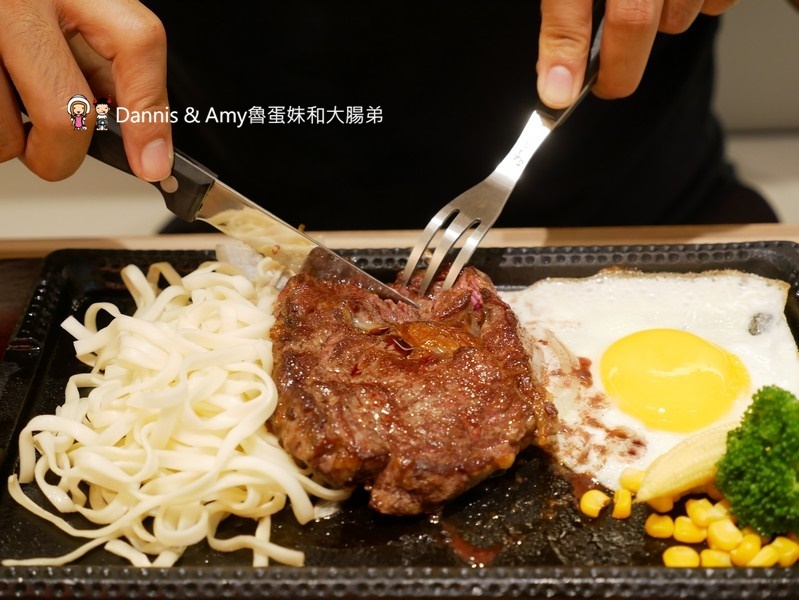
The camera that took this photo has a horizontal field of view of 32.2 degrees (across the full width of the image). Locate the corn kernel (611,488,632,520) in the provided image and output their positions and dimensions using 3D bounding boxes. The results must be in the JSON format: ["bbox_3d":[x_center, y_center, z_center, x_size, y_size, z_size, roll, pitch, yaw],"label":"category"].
[{"bbox_3d":[0.071,0.066,0.445,0.006,0.008,0.010,0,37,0],"label":"corn kernel"}]

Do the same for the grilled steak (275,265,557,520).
[{"bbox_3d":[0.003,0.028,0.479,0.098,0.027,0.110,0,37,0],"label":"grilled steak"}]

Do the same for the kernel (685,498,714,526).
[{"bbox_3d":[0.095,0.067,0.439,0.009,0.008,0.009,0,37,0],"label":"kernel"}]

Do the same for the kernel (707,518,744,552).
[{"bbox_3d":[0.101,0.073,0.428,0.011,0.008,0.009,0,37,0],"label":"kernel"}]

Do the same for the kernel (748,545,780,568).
[{"bbox_3d":[0.112,0.080,0.425,0.007,0.007,0.011,27,45,31],"label":"kernel"}]

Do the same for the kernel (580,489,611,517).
[{"bbox_3d":[0.063,0.065,0.445,0.009,0.007,0.010,0,37,0],"label":"kernel"}]

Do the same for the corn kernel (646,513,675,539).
[{"bbox_3d":[0.082,0.071,0.437,0.009,0.007,0.009,0,37,0],"label":"corn kernel"}]

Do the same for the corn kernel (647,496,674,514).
[{"bbox_3d":[0.084,0.065,0.445,0.009,0.007,0.009,0,37,0],"label":"corn kernel"}]

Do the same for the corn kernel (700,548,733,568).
[{"bbox_3d":[0.097,0.080,0.425,0.010,0.007,0.009,0,37,0],"label":"corn kernel"}]

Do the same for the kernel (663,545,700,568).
[{"bbox_3d":[0.087,0.080,0.426,0.011,0.008,0.009,0,37,0],"label":"kernel"}]

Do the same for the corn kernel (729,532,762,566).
[{"bbox_3d":[0.107,0.077,0.427,0.008,0.008,0.011,19,41,24],"label":"corn kernel"}]

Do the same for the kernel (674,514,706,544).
[{"bbox_3d":[0.091,0.072,0.436,0.010,0.007,0.009,0,37,0],"label":"kernel"}]

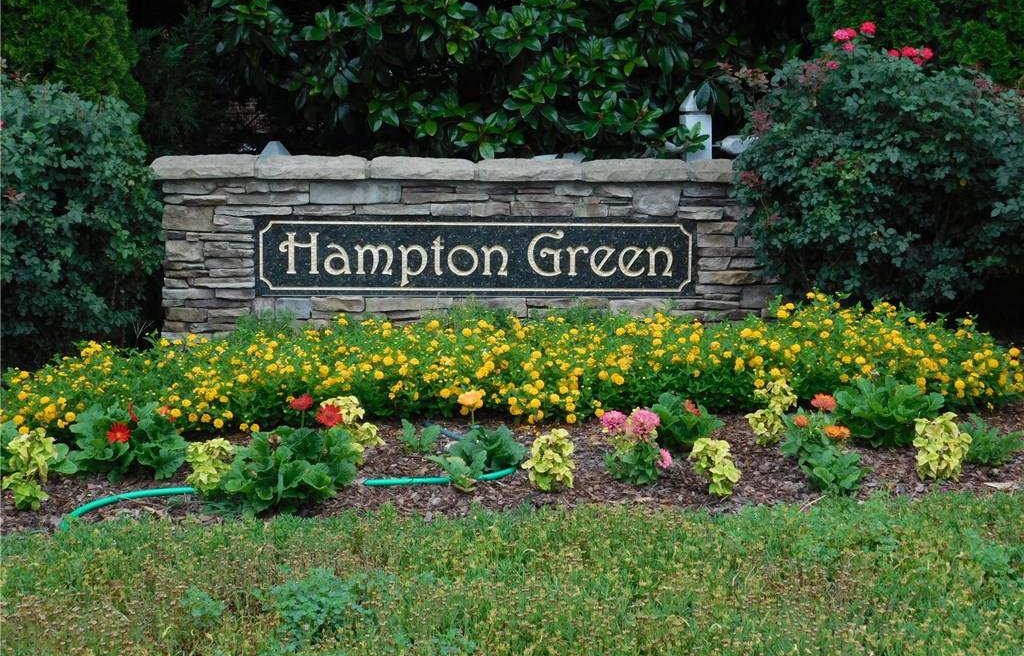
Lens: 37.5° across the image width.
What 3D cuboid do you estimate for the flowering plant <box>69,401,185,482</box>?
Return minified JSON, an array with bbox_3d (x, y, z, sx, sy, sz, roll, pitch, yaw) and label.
[{"bbox_3d":[-1.576,0.466,6.200,0.475,0.290,0.410,1,6,0],"label":"flowering plant"}]

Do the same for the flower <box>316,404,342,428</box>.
[{"bbox_3d":[-0.645,0.311,5.300,0.096,0.081,0.040,0,7,0],"label":"flower"}]

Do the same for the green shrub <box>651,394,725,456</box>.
[{"bbox_3d":[0.768,0.427,6.600,0.325,0.250,0.310,1,6,0],"label":"green shrub"}]

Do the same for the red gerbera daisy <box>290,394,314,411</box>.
[{"bbox_3d":[-0.807,0.286,5.800,0.093,0.050,0.085,1,6,0],"label":"red gerbera daisy"}]

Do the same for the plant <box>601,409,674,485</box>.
[{"bbox_3d":[0.460,0.441,5.570,0.261,0.269,0.240,0,7,0],"label":"plant"}]

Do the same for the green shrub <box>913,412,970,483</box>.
[{"bbox_3d":[1.735,0.482,6.080,0.225,0.265,0.205,1,6,0],"label":"green shrub"}]

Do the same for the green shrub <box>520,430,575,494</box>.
[{"bbox_3d":[0.137,0.485,5.520,0.194,0.220,0.180,0,7,0],"label":"green shrub"}]

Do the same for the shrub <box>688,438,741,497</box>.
[{"bbox_3d":[0.783,0.539,5.830,0.200,0.210,0.185,1,6,0],"label":"shrub"}]

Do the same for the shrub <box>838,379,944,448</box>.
[{"bbox_3d":[1.589,0.356,6.350,0.454,0.269,0.420,0,7,0],"label":"shrub"}]

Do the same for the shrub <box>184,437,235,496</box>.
[{"bbox_3d":[-1.090,0.506,5.470,0.192,0.196,0.180,0,7,0],"label":"shrub"}]

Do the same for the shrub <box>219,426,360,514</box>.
[{"bbox_3d":[-0.844,0.540,5.720,0.530,0.300,0.460,1,6,0],"label":"shrub"}]

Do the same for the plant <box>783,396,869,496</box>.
[{"bbox_3d":[1.222,0.456,5.900,0.345,0.360,0.320,1,6,0],"label":"plant"}]

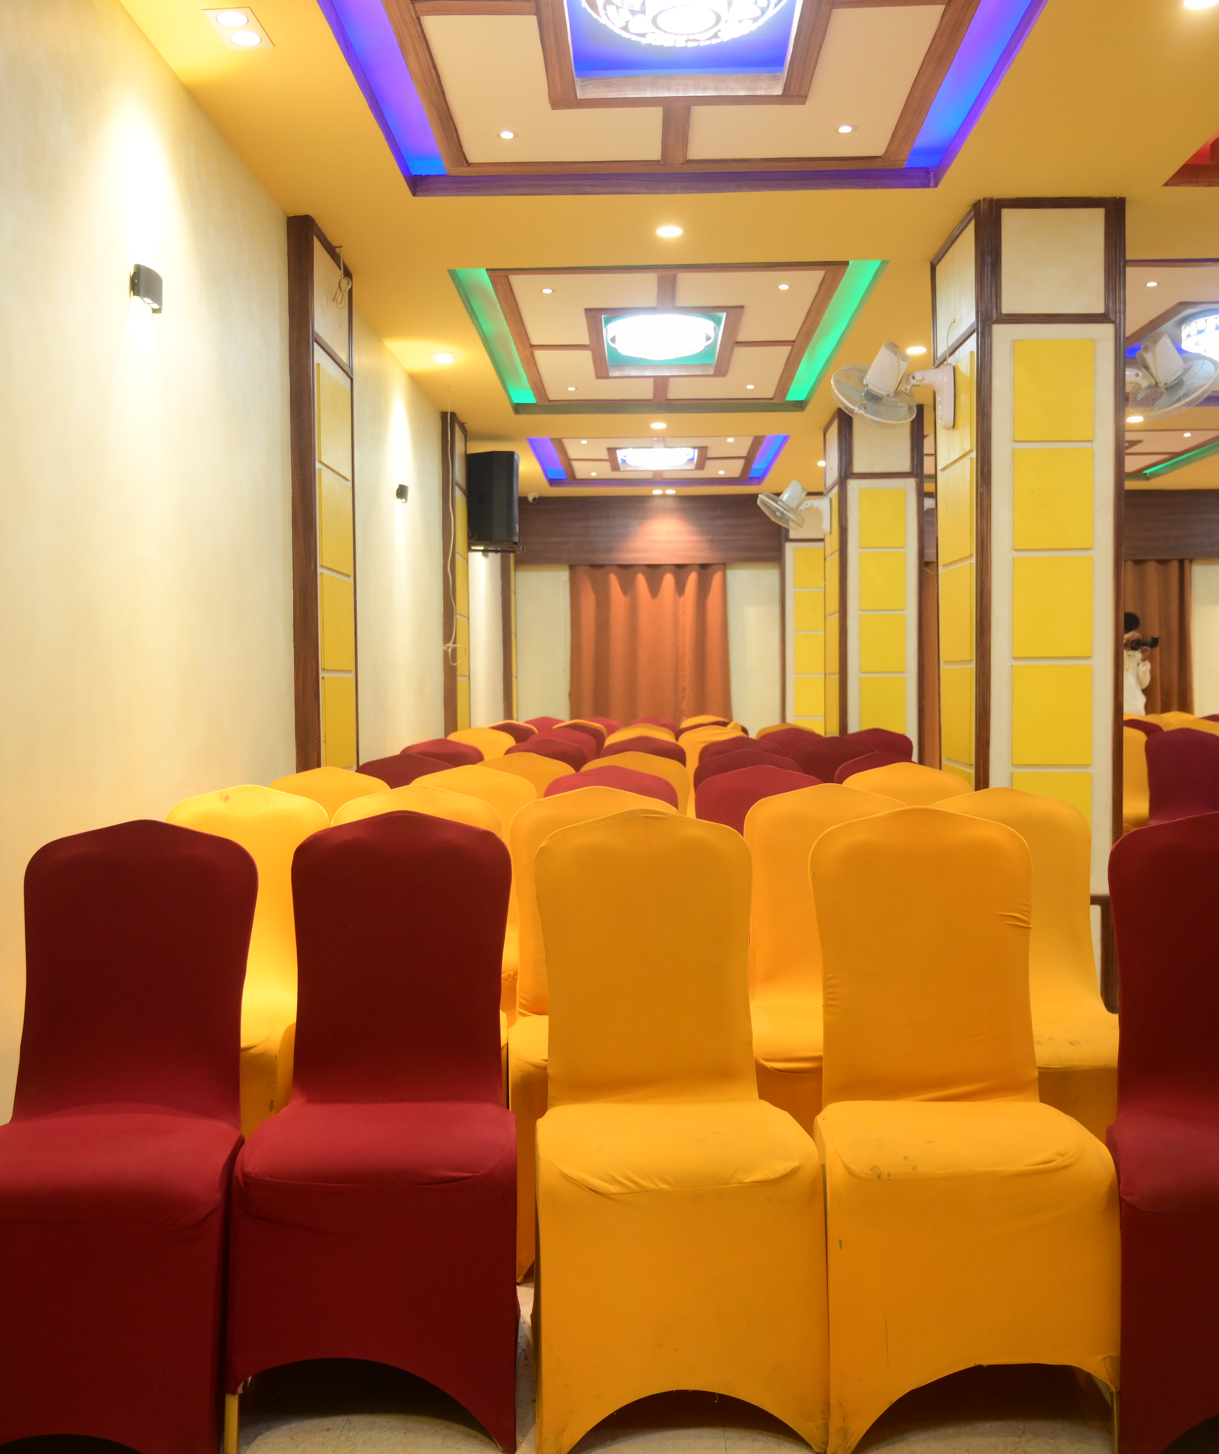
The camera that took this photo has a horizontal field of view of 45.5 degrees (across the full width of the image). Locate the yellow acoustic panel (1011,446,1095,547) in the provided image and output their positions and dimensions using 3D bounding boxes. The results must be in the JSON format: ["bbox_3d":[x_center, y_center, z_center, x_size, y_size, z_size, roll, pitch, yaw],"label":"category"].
[{"bbox_3d":[1.478,-0.765,4.838,0.265,0.334,0.020,0,2,1],"label":"yellow acoustic panel"}]

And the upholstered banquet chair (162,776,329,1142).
[{"bbox_3d":[-0.867,0.613,3.233,0.450,0.930,0.580,0,2,1],"label":"upholstered banquet chair"}]

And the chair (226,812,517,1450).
[{"bbox_3d":[-0.383,0.651,2.559,0.455,0.945,0.560,-1,2,-2],"label":"chair"}]

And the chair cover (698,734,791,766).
[{"bbox_3d":[0.589,0.520,6.165,0.450,0.945,0.530,0,2,2],"label":"chair cover"}]

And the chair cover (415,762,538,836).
[{"bbox_3d":[-0.415,0.587,4.172,0.450,0.945,0.530,0,2,2],"label":"chair cover"}]

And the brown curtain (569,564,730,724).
[{"bbox_3d":[0.385,-0.393,13.739,1.546,2.283,0.140,0,2,2],"label":"brown curtain"}]

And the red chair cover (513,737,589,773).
[{"bbox_3d":[-0.274,0.519,6.226,0.445,0.935,0.530,0,2,1],"label":"red chair cover"}]

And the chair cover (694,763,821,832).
[{"bbox_3d":[0.430,0.579,3.930,0.445,0.935,0.530,0,2,1],"label":"chair cover"}]

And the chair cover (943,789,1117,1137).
[{"bbox_3d":[0.866,0.603,3.000,0.445,0.935,0.530,0,2,5],"label":"chair cover"}]

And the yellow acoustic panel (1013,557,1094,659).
[{"bbox_3d":[1.611,-0.432,5.280,0.291,0.370,0.025,0,2,1],"label":"yellow acoustic panel"}]

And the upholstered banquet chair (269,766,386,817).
[{"bbox_3d":[-0.797,0.590,3.959,0.445,0.935,0.530,-1,2,-2],"label":"upholstered banquet chair"}]

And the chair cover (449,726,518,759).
[{"bbox_3d":[-0.708,0.480,7.850,0.450,0.945,0.530,0,2,2],"label":"chair cover"}]

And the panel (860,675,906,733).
[{"bbox_3d":[1.589,-0.128,8.427,0.267,0.336,0.020,0,2,1],"label":"panel"}]

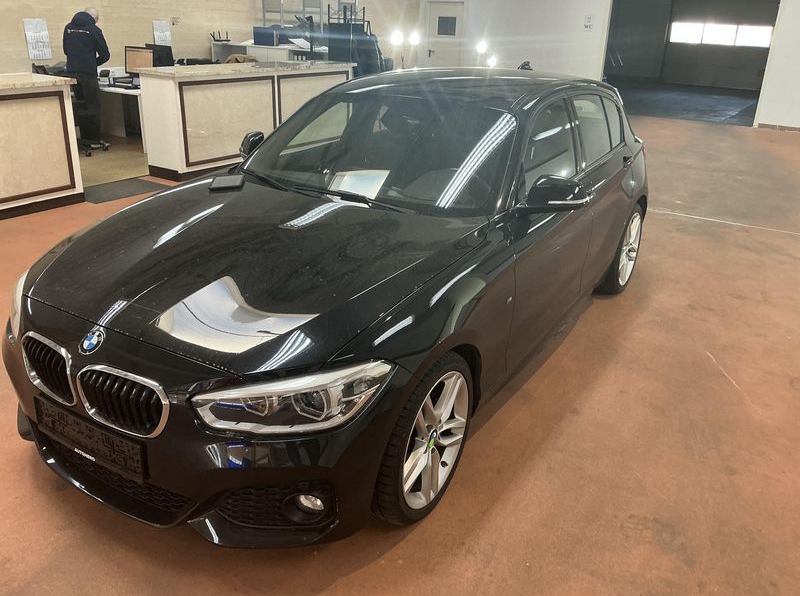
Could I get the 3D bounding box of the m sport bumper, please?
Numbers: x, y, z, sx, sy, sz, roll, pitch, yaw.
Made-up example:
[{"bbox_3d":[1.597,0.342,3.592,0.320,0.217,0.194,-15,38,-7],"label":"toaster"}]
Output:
[{"bbox_3d":[-0.871,0.326,2.251,1.750,0.580,0.500,15,26,29],"label":"m sport bumper"}]

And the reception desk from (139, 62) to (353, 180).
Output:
[{"bbox_3d":[-1.807,-2.366,8.326,0.780,1.120,3.250,15,26,29],"label":"reception desk"}]

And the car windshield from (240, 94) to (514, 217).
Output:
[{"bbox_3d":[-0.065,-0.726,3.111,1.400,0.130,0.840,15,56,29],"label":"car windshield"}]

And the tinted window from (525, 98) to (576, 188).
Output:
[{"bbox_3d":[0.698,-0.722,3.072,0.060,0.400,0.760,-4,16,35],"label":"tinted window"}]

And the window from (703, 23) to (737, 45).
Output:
[{"bbox_3d":[10.865,-8.944,21.974,1.027,0.636,0.080,15,26,27],"label":"window"}]

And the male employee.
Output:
[{"bbox_3d":[-4.176,-2.957,8.702,0.600,1.740,0.480,5,23,6],"label":"male employee"}]

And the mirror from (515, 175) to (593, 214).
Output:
[{"bbox_3d":[0.663,-0.440,2.772,0.280,0.170,0.180,15,26,29],"label":"mirror"}]

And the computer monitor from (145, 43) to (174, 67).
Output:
[{"bbox_3d":[-3.259,-3.188,8.804,0.540,0.460,0.160,15,26,29],"label":"computer monitor"}]

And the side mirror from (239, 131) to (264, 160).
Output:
[{"bbox_3d":[-0.779,-0.829,3.564,0.280,0.170,0.180,15,26,29],"label":"side mirror"}]

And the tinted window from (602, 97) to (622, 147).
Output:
[{"bbox_3d":[1.339,-1.109,4.083,0.050,0.330,0.270,-7,14,21],"label":"tinted window"}]

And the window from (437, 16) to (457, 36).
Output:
[{"bbox_3d":[1.119,-6.501,15.477,0.534,0.437,0.050,15,26,29],"label":"window"}]

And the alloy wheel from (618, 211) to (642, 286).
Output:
[{"bbox_3d":[1.502,-0.356,4.455,0.180,0.490,0.490,15,26,29],"label":"alloy wheel"}]

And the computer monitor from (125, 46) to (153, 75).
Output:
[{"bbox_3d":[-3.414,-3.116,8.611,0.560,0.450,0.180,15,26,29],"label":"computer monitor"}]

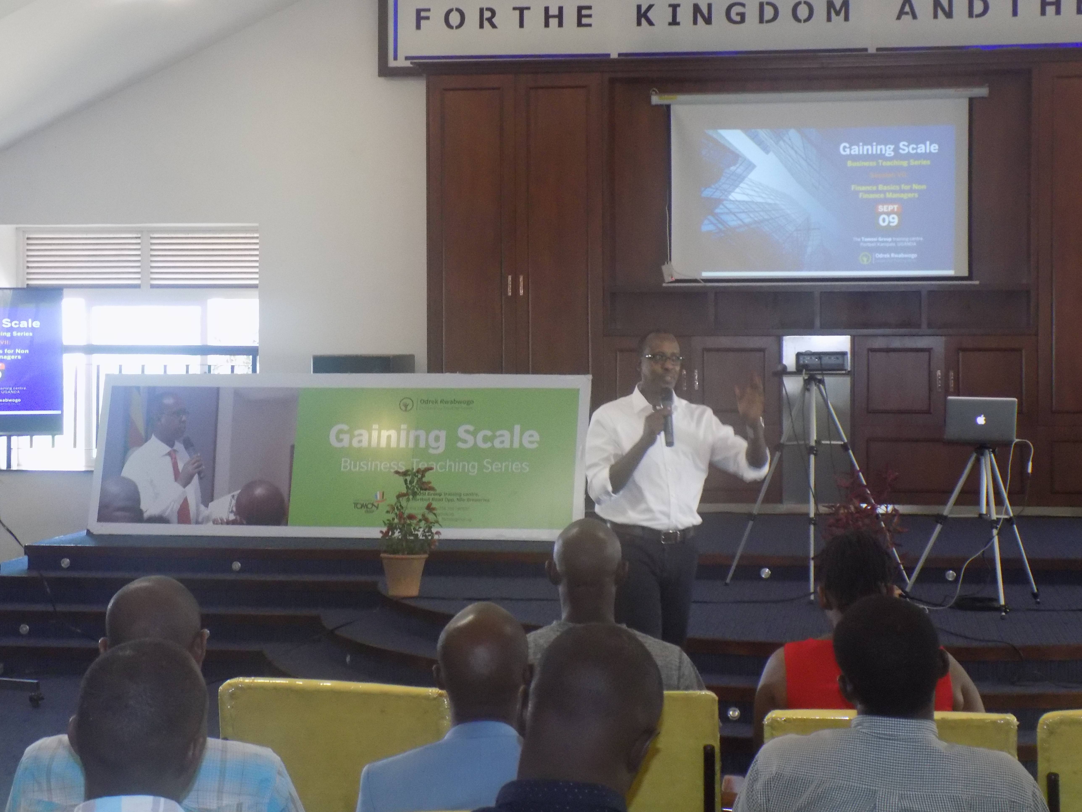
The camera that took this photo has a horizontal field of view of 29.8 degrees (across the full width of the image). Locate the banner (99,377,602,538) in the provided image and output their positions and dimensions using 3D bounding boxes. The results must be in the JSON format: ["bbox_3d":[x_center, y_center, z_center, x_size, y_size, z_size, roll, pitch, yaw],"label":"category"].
[{"bbox_3d":[-1.209,0.294,12.020,3.000,1.000,0.050,0,-16,10],"label":"banner"}]

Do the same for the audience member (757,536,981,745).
[{"bbox_3d":[0.670,0.870,4.360,0.480,1.250,0.820,0,1,3],"label":"audience member"}]

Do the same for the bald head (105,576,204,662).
[{"bbox_3d":[-0.645,0.400,3.420,0.168,0.235,0.205,-2,1,10],"label":"bald head"}]

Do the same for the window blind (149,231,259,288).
[{"bbox_3d":[-2.435,-1.064,14.800,0.860,0.420,0.050,0,1,8],"label":"window blind"}]

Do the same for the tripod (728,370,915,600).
[{"bbox_3d":[1.392,0.388,10.250,0.970,1.120,0.820,0,1,9],"label":"tripod"}]

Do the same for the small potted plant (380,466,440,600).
[{"bbox_3d":[-0.654,0.630,10.170,0.310,0.650,0.300,0,1,8],"label":"small potted plant"}]

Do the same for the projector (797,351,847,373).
[{"bbox_3d":[1.431,-0.224,10.330,0.270,0.090,0.220,0,6,8],"label":"projector"}]

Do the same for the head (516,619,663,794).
[{"bbox_3d":[0.067,0.380,2.540,0.170,0.235,0.210,7,1,10],"label":"head"}]

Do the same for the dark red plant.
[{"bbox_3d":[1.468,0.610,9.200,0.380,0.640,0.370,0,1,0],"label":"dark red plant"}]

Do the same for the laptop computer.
[{"bbox_3d":[2.140,0.071,9.860,0.332,0.232,0.290,0,1,7],"label":"laptop computer"}]

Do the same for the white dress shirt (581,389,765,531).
[{"bbox_3d":[0.499,0.192,7.620,0.660,0.560,0.360,0,1,-20],"label":"white dress shirt"}]

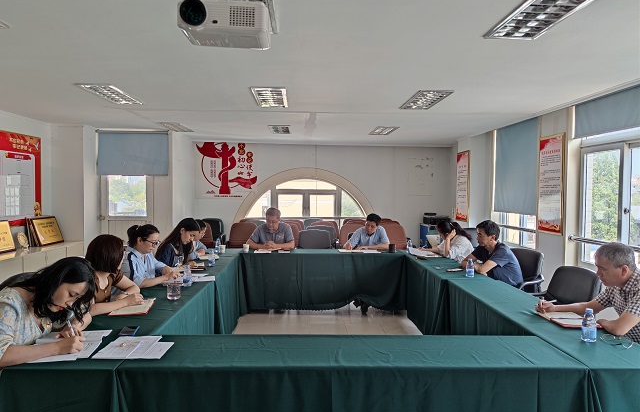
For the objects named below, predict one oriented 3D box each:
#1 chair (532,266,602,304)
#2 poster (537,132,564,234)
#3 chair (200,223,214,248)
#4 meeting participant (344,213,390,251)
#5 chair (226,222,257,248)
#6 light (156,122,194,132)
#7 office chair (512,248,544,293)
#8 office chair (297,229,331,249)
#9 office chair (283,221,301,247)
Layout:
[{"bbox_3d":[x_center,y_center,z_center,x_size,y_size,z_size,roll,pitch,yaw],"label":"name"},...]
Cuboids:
[{"bbox_3d":[1.717,0.941,3.208,0.600,0.940,0.580,-1,2,-40],"label":"chair"},{"bbox_3d":[3.384,-0.310,6.498,0.035,1.430,0.650,1,2,-2],"label":"poster"},{"bbox_3d":[-1.859,0.772,6.619,0.580,1.000,0.620,1,2,-2],"label":"chair"},{"bbox_3d":[0.571,0.694,5.629,0.550,1.230,0.800,1,2,2],"label":"meeting participant"},{"bbox_3d":[-1.173,0.758,6.638,0.570,0.980,0.600,1,2,-2],"label":"chair"},{"bbox_3d":[-2.256,-1.253,6.975,0.330,0.080,0.970,1,2,-2],"label":"light"},{"bbox_3d":[1.693,0.892,4.195,0.600,0.950,0.580,1,2,-6],"label":"office chair"},{"bbox_3d":[-0.069,0.828,6.029,0.580,0.960,0.600,1,2,-2],"label":"office chair"},{"bbox_3d":[-0.540,0.761,6.763,0.560,0.980,0.600,1,2,-2],"label":"office chair"}]

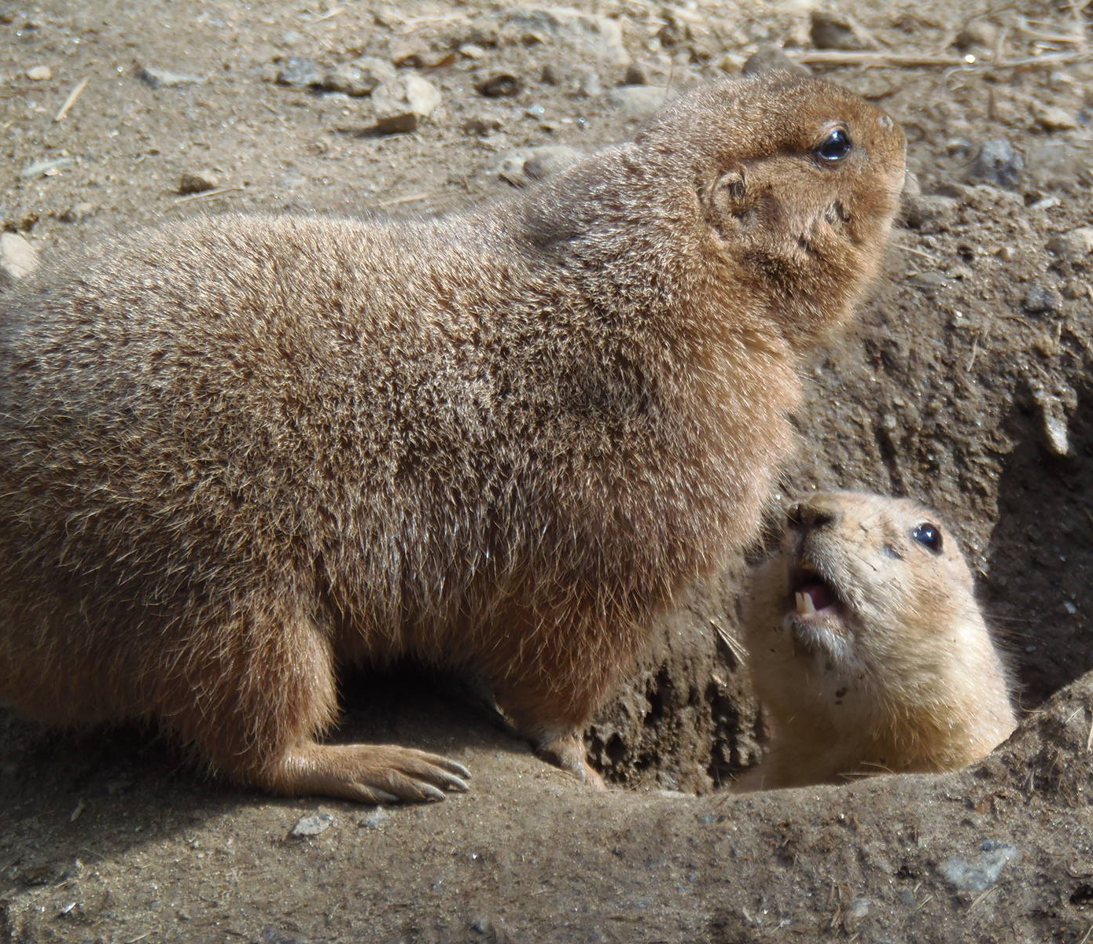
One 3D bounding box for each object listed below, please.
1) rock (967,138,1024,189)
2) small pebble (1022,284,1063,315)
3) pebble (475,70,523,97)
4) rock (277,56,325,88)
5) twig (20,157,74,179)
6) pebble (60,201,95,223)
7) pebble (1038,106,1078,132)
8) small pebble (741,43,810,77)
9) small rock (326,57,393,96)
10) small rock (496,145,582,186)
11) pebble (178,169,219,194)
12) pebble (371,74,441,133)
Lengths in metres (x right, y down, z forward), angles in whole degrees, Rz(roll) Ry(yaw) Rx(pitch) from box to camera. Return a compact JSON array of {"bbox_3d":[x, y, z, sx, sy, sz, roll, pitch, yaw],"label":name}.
[{"bbox_3d":[0.148,-0.102,3.910,0.018,0.015,0.016,0,21,0],"label":"rock"},{"bbox_3d":[0.157,-0.055,3.750,0.012,0.008,0.010,0,21,0],"label":"small pebble"},{"bbox_3d":[-0.016,-0.132,4.032,0.016,0.007,0.013,0,22,0],"label":"pebble"},{"bbox_3d":[-0.084,-0.136,4.040,0.017,0.009,0.014,0,22,0],"label":"rock"},{"bbox_3d":[-0.168,-0.103,4.000,0.021,0.003,0.004,-15,28,-30],"label":"twig"},{"bbox_3d":[-0.156,-0.086,3.933,0.012,0.006,0.009,0,22,0],"label":"pebble"},{"bbox_3d":[0.171,-0.118,3.970,0.014,0.007,0.011,0,21,0],"label":"pebble"},{"bbox_3d":[0.078,-0.140,4.044,0.022,0.011,0.018,0,22,0],"label":"small pebble"},{"bbox_3d":[-0.063,-0.134,4.000,0.023,0.011,0.017,0,21,0],"label":"small rock"},{"bbox_3d":[-0.002,-0.101,3.900,0.028,0.010,0.021,0,21,0],"label":"small rock"},{"bbox_3d":[-0.116,-0.097,3.956,0.014,0.006,0.011,0,22,0],"label":"pebble"},{"bbox_3d":[-0.048,-0.125,4.005,0.024,0.017,0.019,0,22,0],"label":"pebble"}]

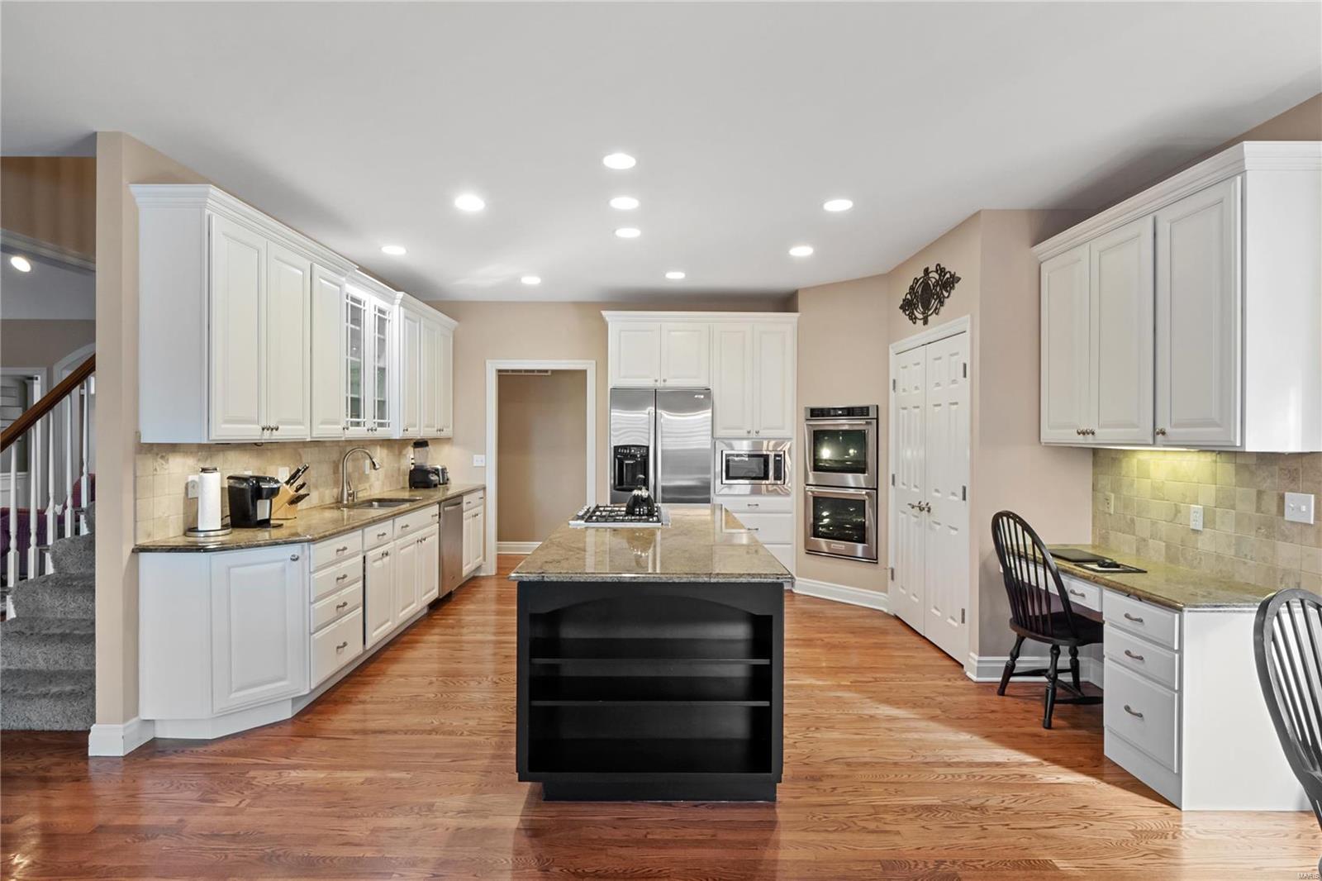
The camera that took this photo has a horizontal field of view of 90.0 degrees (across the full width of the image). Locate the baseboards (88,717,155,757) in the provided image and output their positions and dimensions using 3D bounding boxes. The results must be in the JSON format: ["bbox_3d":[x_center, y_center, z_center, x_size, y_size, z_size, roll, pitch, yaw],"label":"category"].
[{"bbox_3d":[-2.408,1.303,2.960,0.155,0.136,0.185,0,0,-1],"label":"baseboards"}]

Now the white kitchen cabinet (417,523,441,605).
[{"bbox_3d":[-2.056,0.951,5.031,0.590,0.580,0.450,0,0,-1],"label":"white kitchen cabinet"}]

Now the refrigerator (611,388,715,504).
[{"bbox_3d":[-0.004,0.448,6.238,0.910,1.824,0.730,0,0,-1],"label":"refrigerator"}]

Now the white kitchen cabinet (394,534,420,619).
[{"bbox_3d":[-2.051,0.953,4.576,0.590,0.580,0.450,0,0,-1],"label":"white kitchen cabinet"}]

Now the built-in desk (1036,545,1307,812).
[{"bbox_3d":[2.203,0.992,3.127,0.570,0.785,1.340,0,0,-1],"label":"built-in desk"}]

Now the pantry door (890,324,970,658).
[{"bbox_3d":[1.878,0.349,4.655,0.060,2.085,1.240,0,0,-1],"label":"pantry door"}]

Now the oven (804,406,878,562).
[{"bbox_3d":[1.730,0.357,5.782,0.620,1.290,0.690,0,0,-45],"label":"oven"}]

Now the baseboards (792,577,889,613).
[{"bbox_3d":[1.530,1.321,5.697,0.020,0.133,0.940,0,0,-42],"label":"baseboards"}]

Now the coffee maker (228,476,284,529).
[{"bbox_3d":[-2.155,0.316,3.567,0.250,0.300,0.180,1,0,9],"label":"coffee maker"}]

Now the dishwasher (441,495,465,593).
[{"bbox_3d":[-2.051,0.892,5.596,0.620,0.810,0.610,0,0,-1],"label":"dishwasher"}]

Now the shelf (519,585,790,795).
[{"bbox_3d":[-0.051,0.956,2.636,1.000,0.855,0.310,0,0,-1],"label":"shelf"}]

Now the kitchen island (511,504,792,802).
[{"bbox_3d":[-0.048,0.939,3.706,1.045,0.895,2.540,0,0,-1],"label":"kitchen island"}]

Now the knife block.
[{"bbox_3d":[-2.239,0.355,3.906,0.200,0.217,0.110,0,0,-1],"label":"knife block"}]

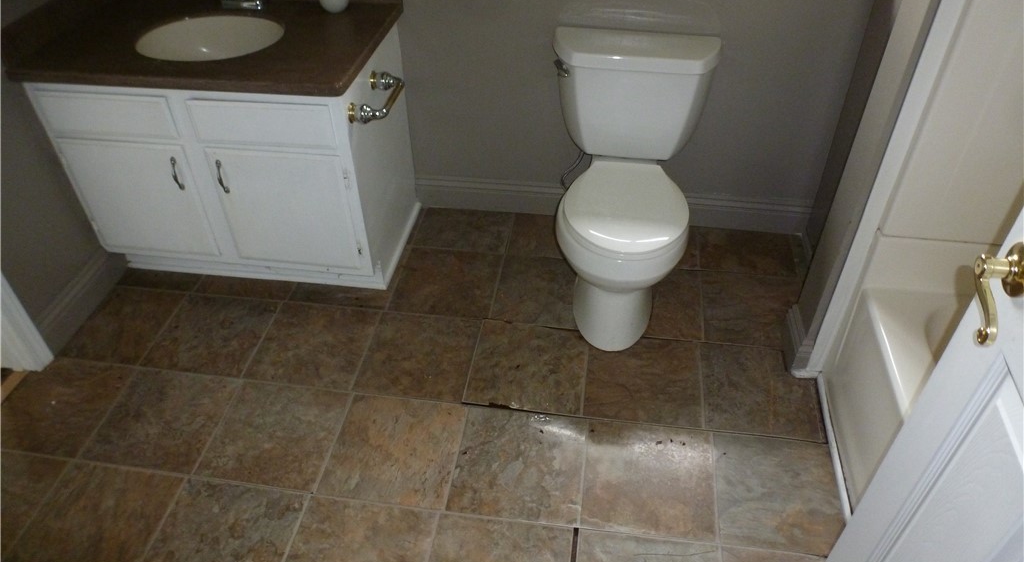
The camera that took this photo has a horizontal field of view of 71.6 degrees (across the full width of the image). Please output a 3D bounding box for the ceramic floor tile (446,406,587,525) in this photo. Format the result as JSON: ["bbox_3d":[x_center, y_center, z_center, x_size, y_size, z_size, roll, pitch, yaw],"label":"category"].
[{"bbox_3d":[0.021,0.462,1.791,0.318,0.012,0.312,5,42,7],"label":"ceramic floor tile"}]

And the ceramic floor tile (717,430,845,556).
[{"bbox_3d":[0.639,0.513,1.725,0.292,0.012,0.308,5,42,7],"label":"ceramic floor tile"}]

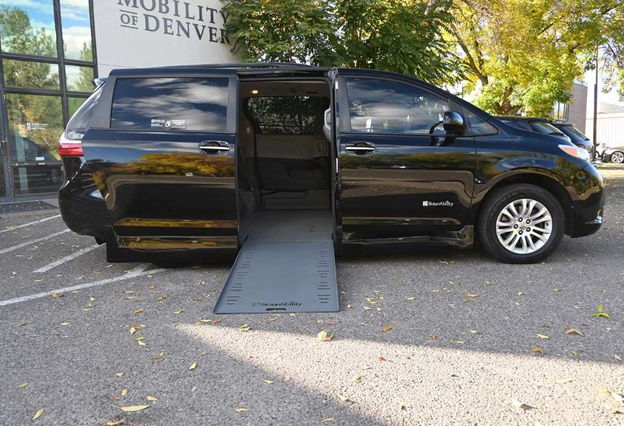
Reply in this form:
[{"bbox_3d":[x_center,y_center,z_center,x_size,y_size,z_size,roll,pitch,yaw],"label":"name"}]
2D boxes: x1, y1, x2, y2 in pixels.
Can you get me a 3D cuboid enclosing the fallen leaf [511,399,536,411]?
[{"bbox_3d":[0.842,0.764,1.917,0.092,0.020,0.060,-1,8,0],"label":"fallen leaf"}]

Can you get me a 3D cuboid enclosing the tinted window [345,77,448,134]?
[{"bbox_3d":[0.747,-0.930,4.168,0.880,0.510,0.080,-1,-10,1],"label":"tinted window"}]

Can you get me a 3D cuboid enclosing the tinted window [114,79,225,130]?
[{"bbox_3d":[-1.189,-0.907,4.011,0.965,0.430,0.040,-1,-7,1],"label":"tinted window"}]

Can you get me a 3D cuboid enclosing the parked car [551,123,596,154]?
[{"bbox_3d":[7.785,-2.433,18.203,4.700,1.700,1.880,7,11,43],"label":"parked car"}]

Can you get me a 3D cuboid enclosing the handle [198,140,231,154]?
[{"bbox_3d":[-0.807,-0.540,3.971,0.260,0.090,0.060,-1,7,1],"label":"handle"}]

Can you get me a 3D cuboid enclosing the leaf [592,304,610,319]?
[{"bbox_3d":[1.756,0.599,2.909,0.088,0.030,0.120,4,9,32],"label":"leaf"}]

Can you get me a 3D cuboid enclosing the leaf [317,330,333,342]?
[{"bbox_3d":[0.070,0.664,2.578,0.085,0.030,0.085,-1,7,1],"label":"leaf"}]

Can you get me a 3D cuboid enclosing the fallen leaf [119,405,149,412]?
[{"bbox_3d":[-0.718,0.788,1.938,0.113,0.012,0.040,-2,8,-11],"label":"fallen leaf"}]

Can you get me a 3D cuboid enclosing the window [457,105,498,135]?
[{"bbox_3d":[1.450,-0.801,4.178,0.360,0.280,0.070,-2,-10,-5],"label":"window"}]

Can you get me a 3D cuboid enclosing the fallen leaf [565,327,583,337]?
[{"bbox_3d":[1.447,0.652,2.644,0.105,0.025,0.060,-1,8,0],"label":"fallen leaf"}]

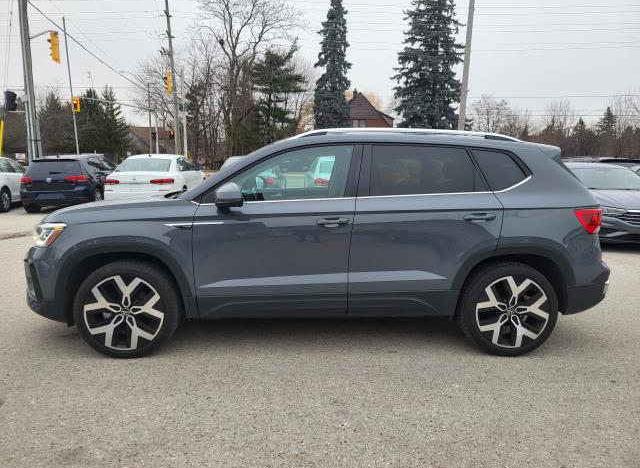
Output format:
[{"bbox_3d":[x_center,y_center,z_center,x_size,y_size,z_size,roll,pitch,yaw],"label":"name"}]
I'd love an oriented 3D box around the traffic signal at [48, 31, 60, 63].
[{"bbox_3d":[-9.168,-6.458,16.600,0.400,1.040,0.420,0,9,-3],"label":"traffic signal"}]

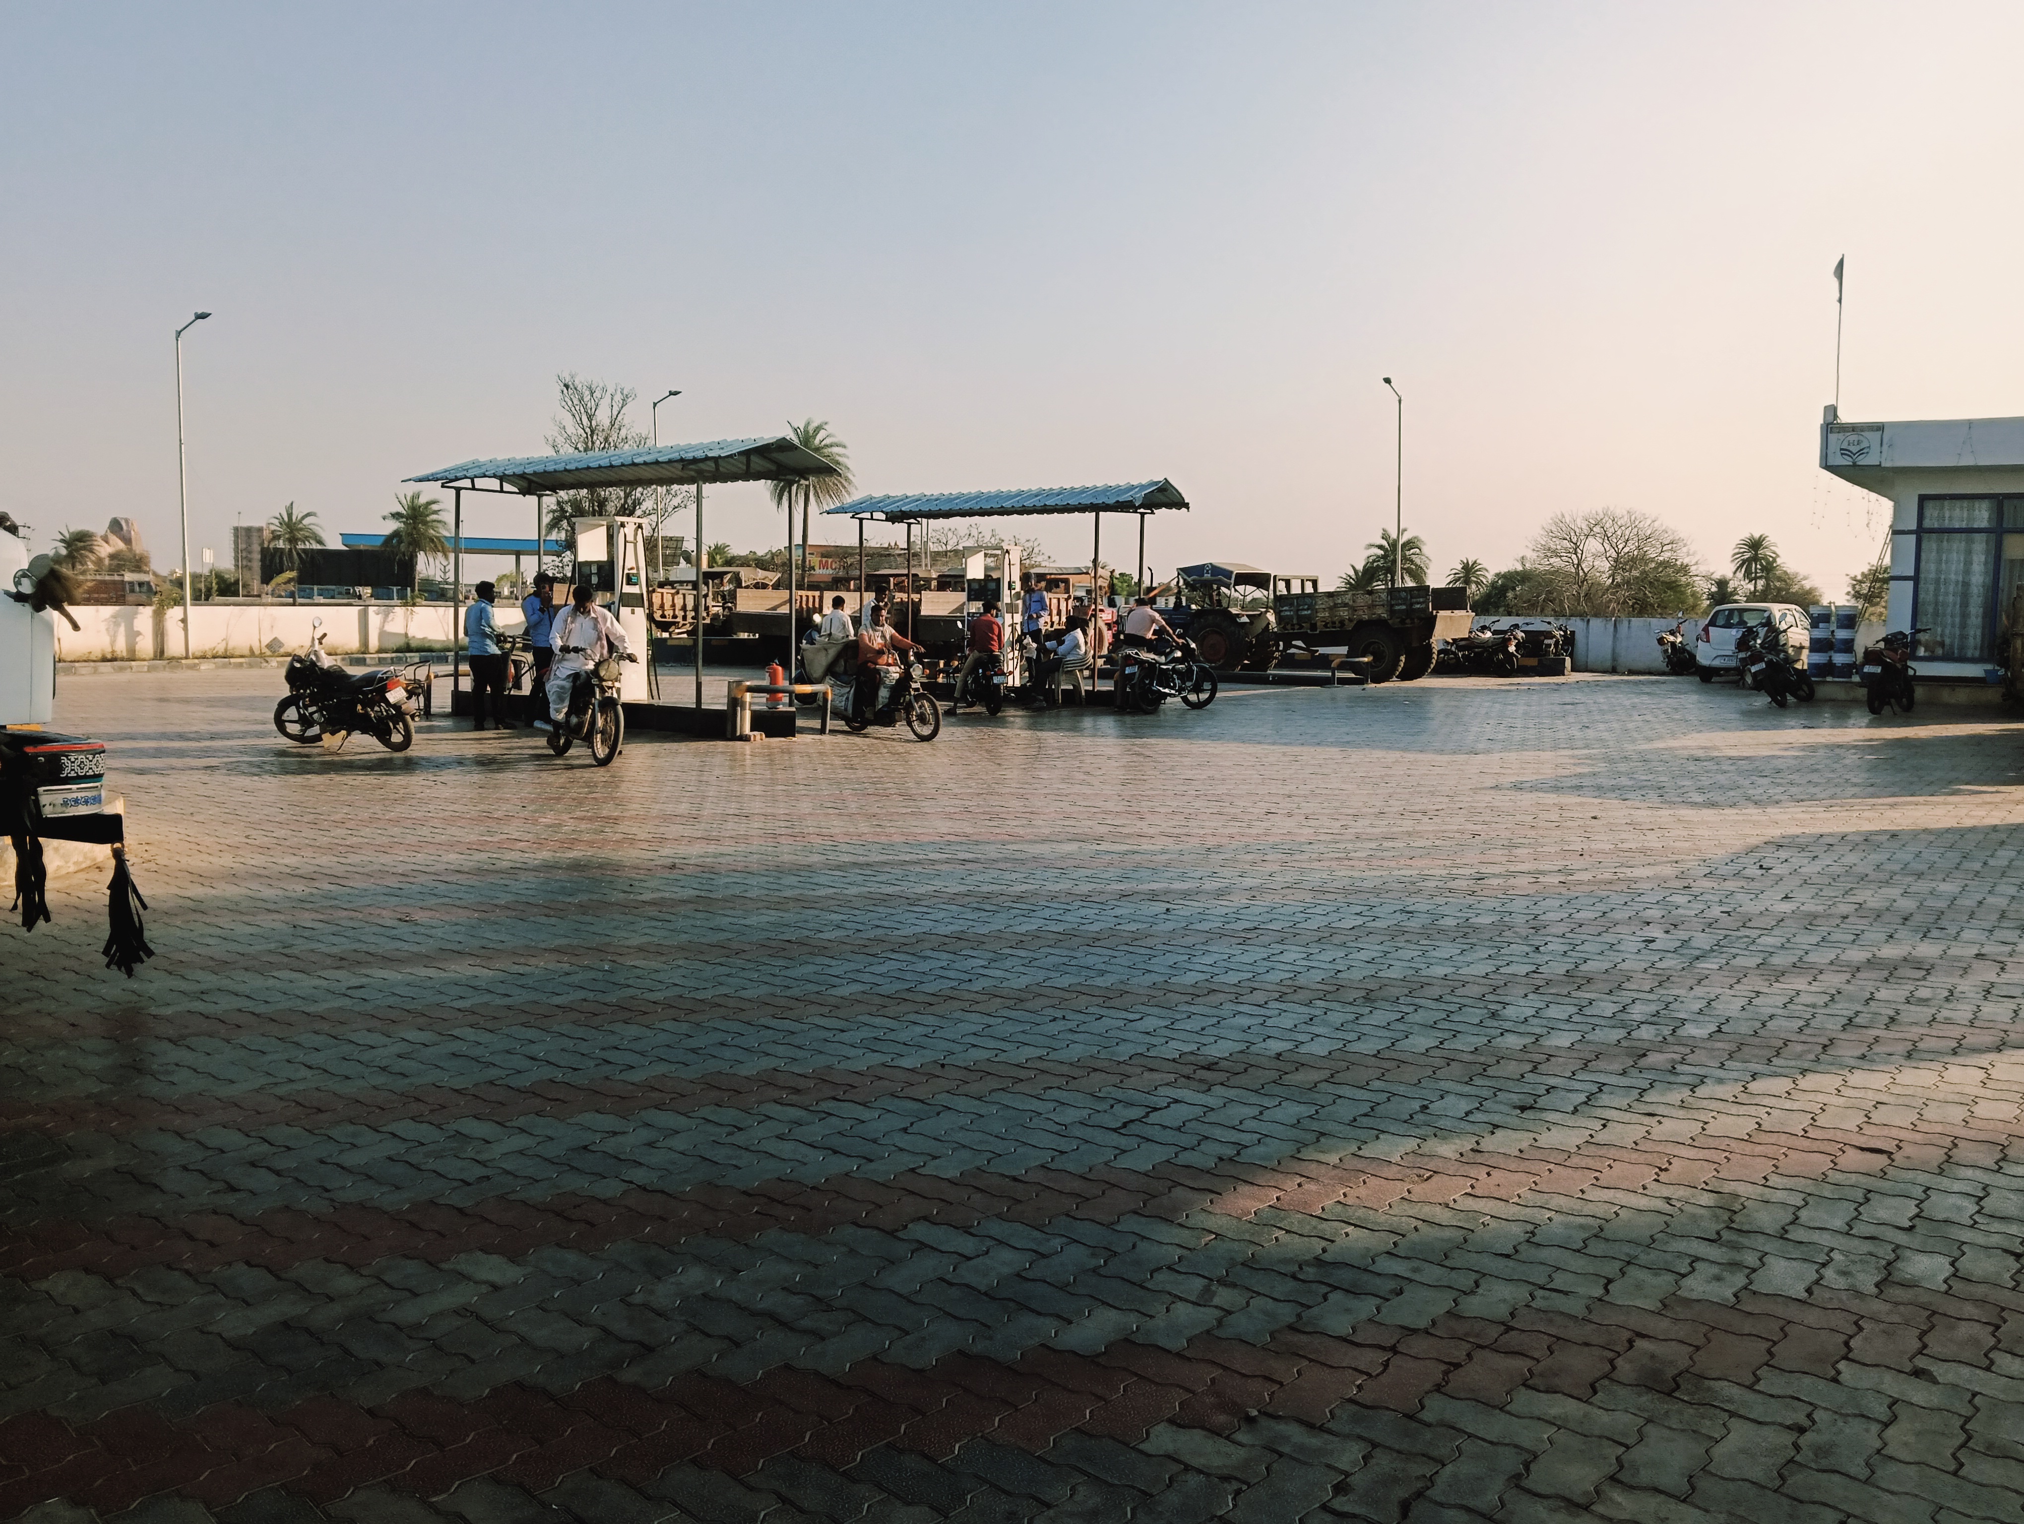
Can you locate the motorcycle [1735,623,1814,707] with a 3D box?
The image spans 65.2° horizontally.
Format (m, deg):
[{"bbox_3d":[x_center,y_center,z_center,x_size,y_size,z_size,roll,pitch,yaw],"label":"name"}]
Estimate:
[{"bbox_3d":[11.481,-1.377,23.481,0.780,1.100,2.000,-16,-6,40],"label":"motorcycle"}]

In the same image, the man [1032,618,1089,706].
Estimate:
[{"bbox_3d":[0.665,-1.385,21.800,0.780,1.240,0.520,0,5,0],"label":"man"}]

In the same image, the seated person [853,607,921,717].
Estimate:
[{"bbox_3d":[-1.415,-1.102,17.528,0.620,1.230,0.680,-4,7,-35],"label":"seated person"}]

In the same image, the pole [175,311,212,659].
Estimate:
[{"bbox_3d":[-17.539,-5.826,33.792,1.350,7.400,0.250,4,7,35],"label":"pole"}]

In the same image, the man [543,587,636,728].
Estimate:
[{"bbox_3d":[-4.015,-0.970,14.980,0.680,1.400,0.750,-4,7,-35],"label":"man"}]

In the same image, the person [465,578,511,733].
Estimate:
[{"bbox_3d":[-5.937,-1.207,17.909,0.420,1.667,0.520,-4,7,-37],"label":"person"}]

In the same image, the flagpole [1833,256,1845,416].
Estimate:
[{"bbox_3d":[11.608,-5.946,22.306,0.160,2.350,0.080,0,5,0],"label":"flagpole"}]

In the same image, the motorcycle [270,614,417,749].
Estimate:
[{"bbox_3d":[-6.735,-0.726,15.960,1.950,1.200,0.750,3,6,24],"label":"motorcycle"}]

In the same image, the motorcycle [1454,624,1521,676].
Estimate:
[{"bbox_3d":[9.707,-2.307,32.730,1.950,1.100,0.750,5,7,38],"label":"motorcycle"}]

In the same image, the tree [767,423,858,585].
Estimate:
[{"bbox_3d":[-8.841,-10.241,69.331,3.990,9.388,3.990,0,6,0],"label":"tree"}]

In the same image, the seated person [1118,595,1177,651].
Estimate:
[{"bbox_3d":[1.791,-1.422,20.700,0.580,1.480,0.750,5,7,40],"label":"seated person"}]

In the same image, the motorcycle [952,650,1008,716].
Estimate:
[{"bbox_3d":[-0.386,-1.197,21.032,0.750,1.090,2.000,-1,6,-16],"label":"motorcycle"}]

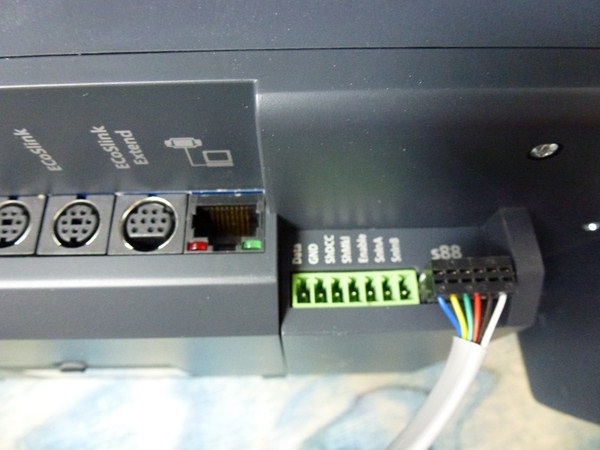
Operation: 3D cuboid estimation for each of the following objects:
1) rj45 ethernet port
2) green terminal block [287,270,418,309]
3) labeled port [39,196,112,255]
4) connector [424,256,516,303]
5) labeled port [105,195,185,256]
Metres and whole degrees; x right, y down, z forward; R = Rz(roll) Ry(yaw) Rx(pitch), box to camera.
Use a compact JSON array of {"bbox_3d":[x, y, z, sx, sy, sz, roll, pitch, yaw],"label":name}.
[{"bbox_3d":[-0.015,0.001,0.090,0.016,0.013,0.012,-1,-20,-2],"label":"rj45 ethernet port"},{"bbox_3d":[0.011,0.014,0.089,0.026,0.007,0.008,-1,-20,-2],"label":"green terminal block"},{"bbox_3d":[-0.045,0.002,0.088,0.013,0.013,0.011,-1,-20,-2],"label":"labeled port"},{"bbox_3d":[0.033,0.011,0.084,0.016,0.007,0.010,-1,-20,-2],"label":"connector"},{"bbox_3d":[-0.031,0.002,0.089,0.015,0.013,0.011,-1,-20,-2],"label":"labeled port"}]

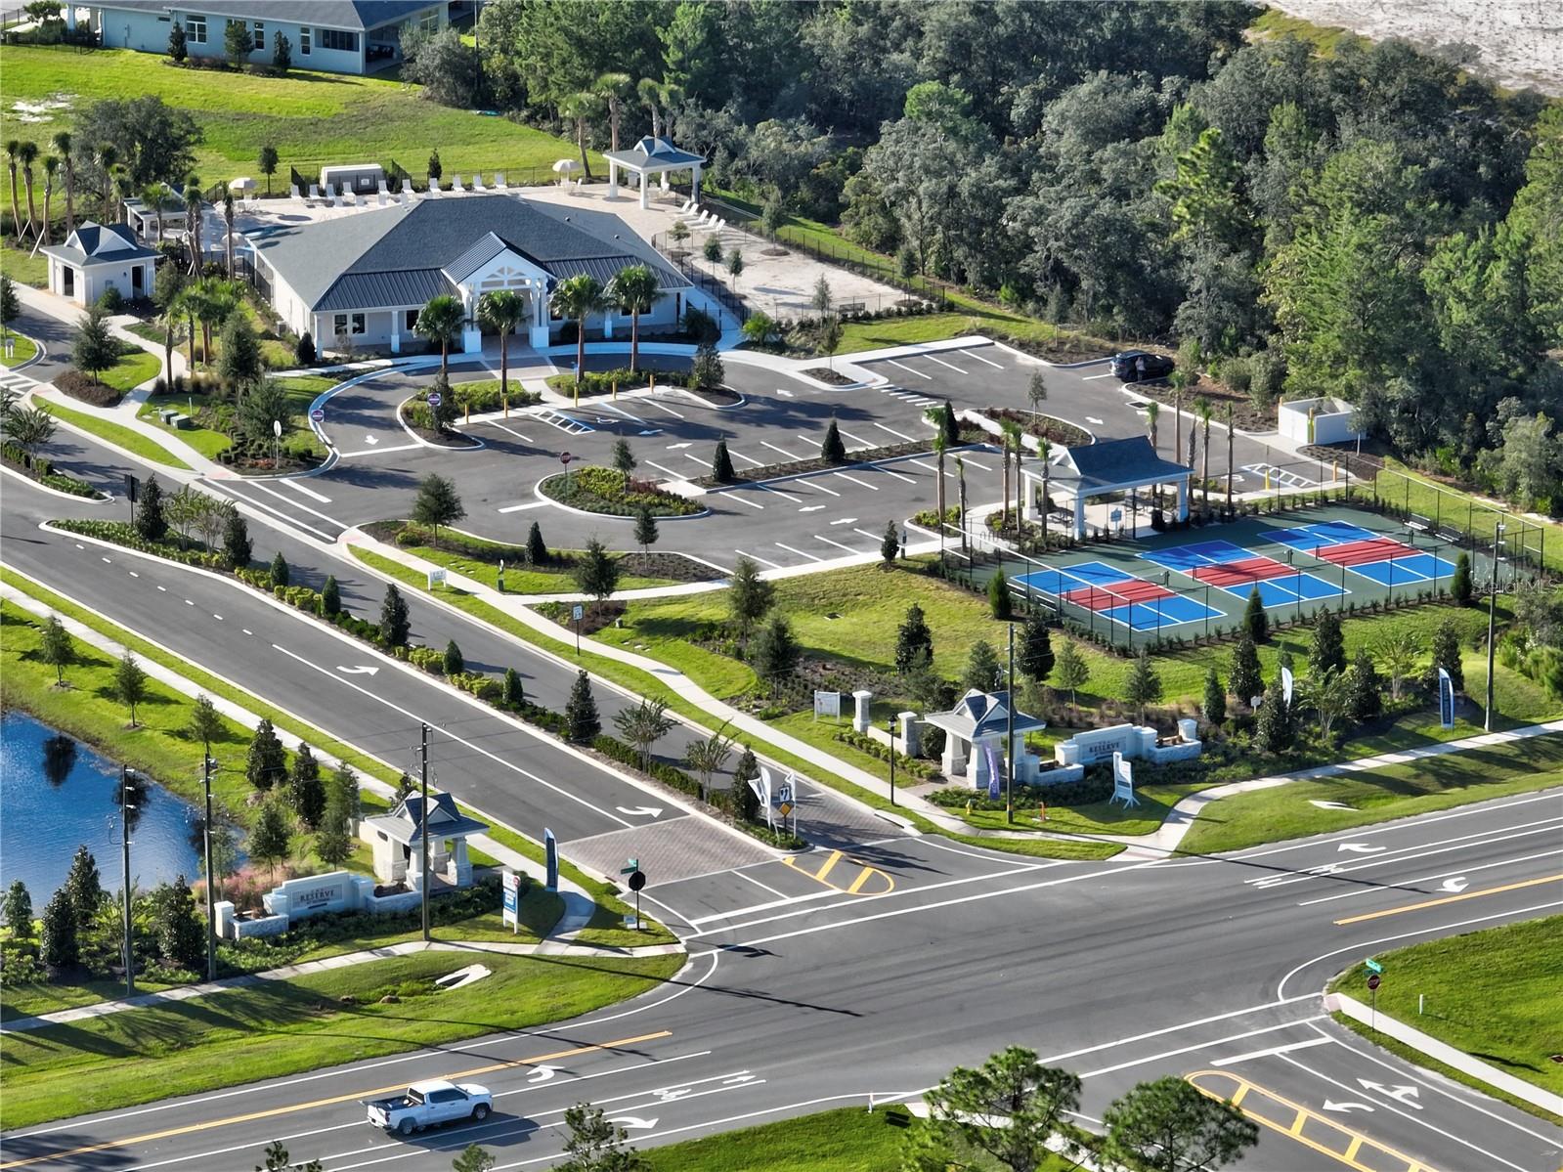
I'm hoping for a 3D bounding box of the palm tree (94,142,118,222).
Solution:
[{"bbox_3d":[-47.466,-27.933,510.974,1.720,6.328,1.720,0,16,0],"label":"palm tree"}]

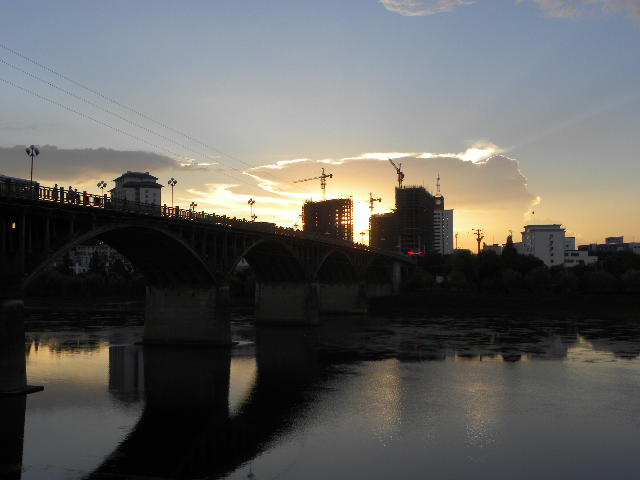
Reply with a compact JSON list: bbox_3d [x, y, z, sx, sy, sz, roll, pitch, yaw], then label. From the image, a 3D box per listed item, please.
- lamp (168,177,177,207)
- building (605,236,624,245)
[{"bbox_3d":[-19.031,-5.624,98.000,1.200,4.800,1.200,-1,-3,16],"label":"lamp"},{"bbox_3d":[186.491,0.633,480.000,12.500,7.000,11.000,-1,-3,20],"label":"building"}]

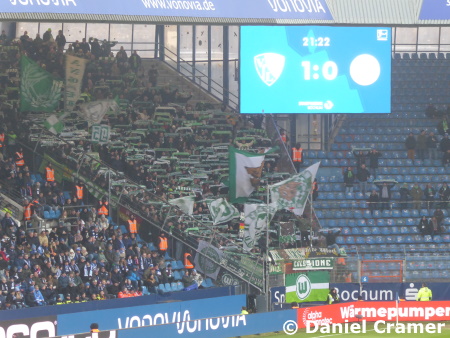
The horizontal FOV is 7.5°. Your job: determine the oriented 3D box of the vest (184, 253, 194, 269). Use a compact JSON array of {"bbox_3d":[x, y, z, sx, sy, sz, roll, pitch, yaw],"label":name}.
[{"bbox_3d":[-1.590,4.204,157.500,0.340,0.700,0.500,0,2,-12],"label":"vest"}]

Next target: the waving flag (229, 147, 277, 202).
[{"bbox_3d":[1.336,0.267,167.500,2.350,2.720,0.500,0,1,-6],"label":"waving flag"}]

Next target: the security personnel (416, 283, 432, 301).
[{"bbox_3d":[9.463,6.272,163.528,0.600,1.740,0.380,-1,2,-18],"label":"security personnel"}]

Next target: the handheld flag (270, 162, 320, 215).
[{"bbox_3d":[3.406,0.990,166.500,2.420,2.600,0.500,0,1,-3],"label":"handheld flag"}]

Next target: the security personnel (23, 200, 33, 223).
[{"bbox_3d":[-8.888,2.269,155.500,0.520,1.780,0.380,-1,1,-37],"label":"security personnel"}]

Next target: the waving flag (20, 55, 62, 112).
[{"bbox_3d":[-9.077,-4.229,170.500,2.080,2.880,0.400,0,2,-11],"label":"waving flag"}]

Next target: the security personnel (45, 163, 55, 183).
[{"bbox_3d":[-8.417,0.567,165.807,0.520,1.780,0.340,0,2,-3],"label":"security personnel"}]

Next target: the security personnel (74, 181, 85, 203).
[{"bbox_3d":[-6.729,1.485,160.500,0.380,1.780,0.550,1,2,30],"label":"security personnel"}]

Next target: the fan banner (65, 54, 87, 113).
[{"bbox_3d":[-7.439,-4.254,171.500,1.080,2.880,0.300,0,2,-11],"label":"fan banner"}]

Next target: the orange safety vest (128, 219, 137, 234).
[{"bbox_3d":[-4.365,2.722,163.197,0.460,0.680,0.290,0,2,7],"label":"orange safety vest"}]

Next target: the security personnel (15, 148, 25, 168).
[{"bbox_3d":[-9.902,-0.102,166.763,0.540,1.780,0.360,0,2,-12],"label":"security personnel"}]

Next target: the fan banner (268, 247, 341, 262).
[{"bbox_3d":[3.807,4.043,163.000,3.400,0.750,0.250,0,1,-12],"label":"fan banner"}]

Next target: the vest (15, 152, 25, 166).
[{"bbox_3d":[-9.718,-0.435,163.000,0.460,0.660,0.320,-1,1,-34],"label":"vest"}]

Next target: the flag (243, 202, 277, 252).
[{"bbox_3d":[1.652,2.800,165.000,1.630,2.400,0.500,0,2,-6],"label":"flag"}]

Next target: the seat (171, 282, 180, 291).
[{"bbox_3d":[-2.298,5.469,160.025,0.420,0.420,0.450,1,2,32],"label":"seat"}]

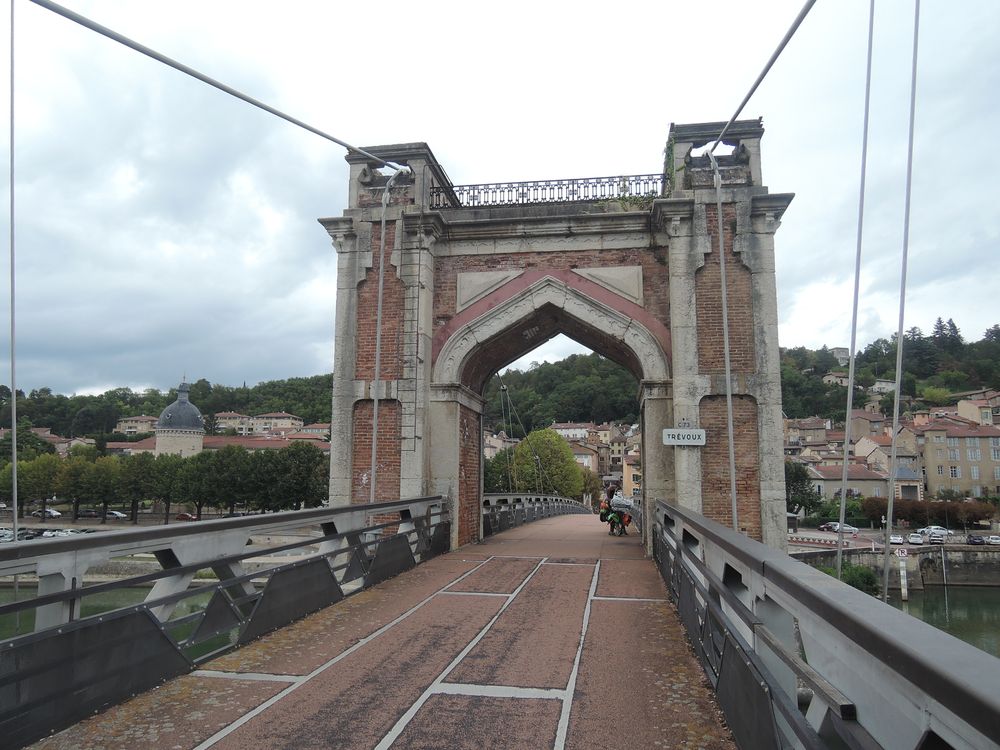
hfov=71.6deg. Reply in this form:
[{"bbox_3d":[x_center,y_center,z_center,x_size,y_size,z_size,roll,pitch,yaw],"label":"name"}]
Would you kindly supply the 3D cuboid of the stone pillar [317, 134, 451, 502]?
[{"bbox_3d":[-2.293,-0.404,16.400,2.726,8.733,3.997,-1,-7,9],"label":"stone pillar"}]

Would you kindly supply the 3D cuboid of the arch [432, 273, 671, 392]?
[{"bbox_3d":[1.208,-0.811,15.868,5.022,2.511,2.562,-1,-7,9],"label":"arch"}]

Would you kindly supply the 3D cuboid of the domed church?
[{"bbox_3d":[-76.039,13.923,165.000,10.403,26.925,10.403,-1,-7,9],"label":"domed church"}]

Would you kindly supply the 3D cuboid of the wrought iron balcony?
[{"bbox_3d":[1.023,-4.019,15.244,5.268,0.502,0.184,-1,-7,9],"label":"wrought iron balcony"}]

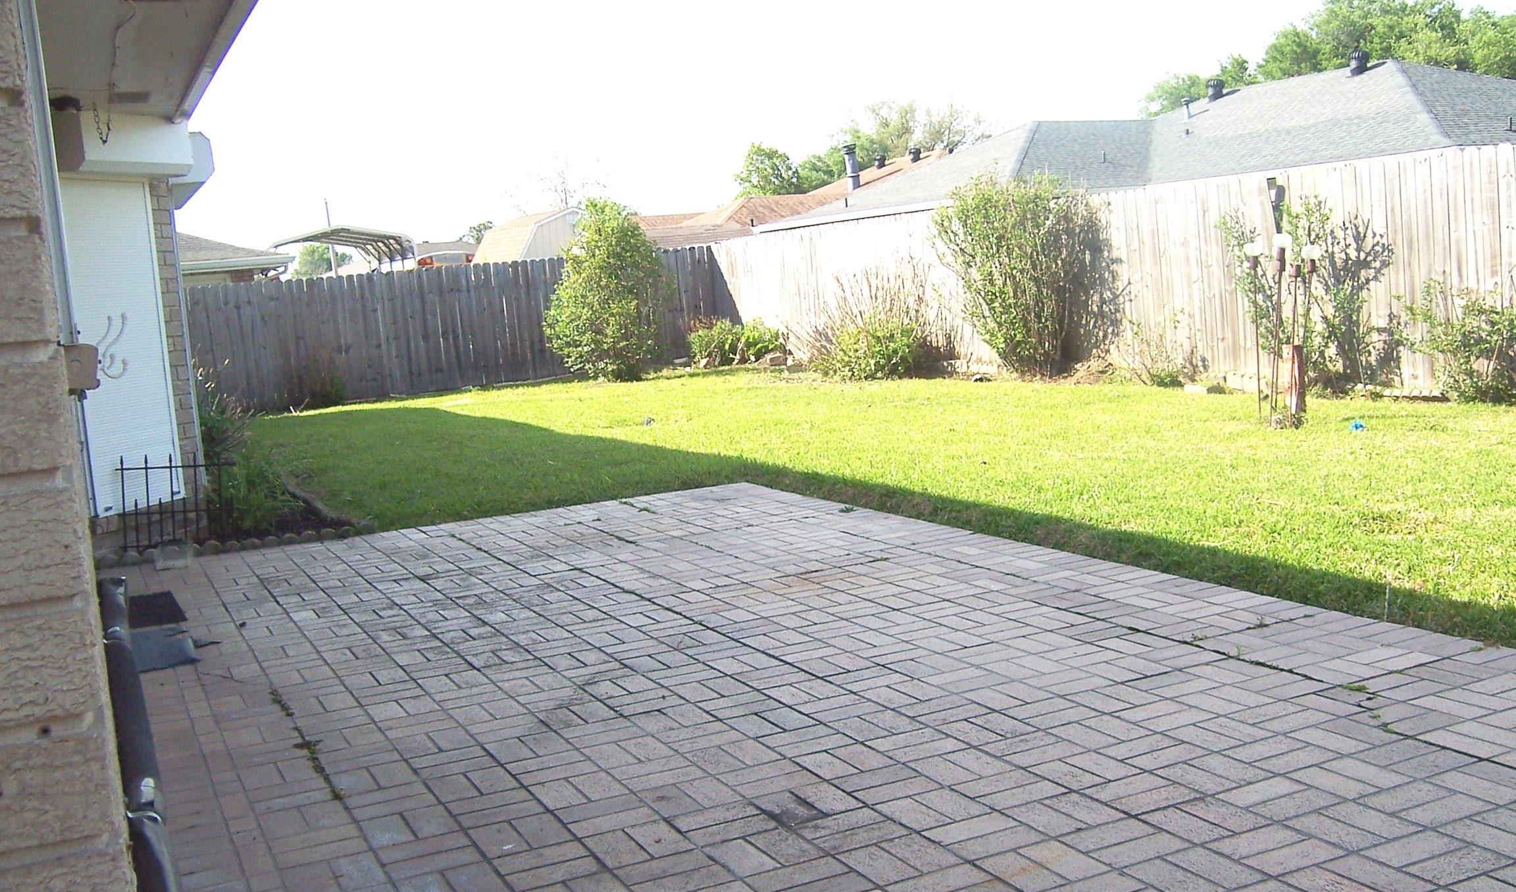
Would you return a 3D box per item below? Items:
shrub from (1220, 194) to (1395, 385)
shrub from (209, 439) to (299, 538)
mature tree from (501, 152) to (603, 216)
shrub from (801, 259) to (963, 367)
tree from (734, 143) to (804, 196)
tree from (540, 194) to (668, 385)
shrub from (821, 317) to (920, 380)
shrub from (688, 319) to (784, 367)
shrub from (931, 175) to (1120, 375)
[{"bbox_3d":[4.472,-1.273,11.900,0.950,1.580,1.400,-7,7,-25],"label":"shrub"},{"bbox_3d":[-2.790,0.233,8.000,0.480,0.520,0.500,-7,7,-25],"label":"shrub"},{"bbox_3d":[-6.544,-6.624,48.319,3.400,6.198,3.600,-7,7,-25],"label":"mature tree"},{"bbox_3d":[1.464,-1.577,17.100,1.200,1.300,1.800,-7,7,-25],"label":"shrub"},{"bbox_3d":[0.672,-7.398,50.319,3.400,6.195,3.600,-7,7,-25],"label":"tree"},{"bbox_3d":[-2.136,-2.237,20.600,1.650,2.500,1.700,-4,6,0],"label":"tree"},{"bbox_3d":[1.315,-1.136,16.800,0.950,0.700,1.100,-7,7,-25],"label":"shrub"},{"bbox_3d":[-0.329,-1.477,20.600,0.900,0.680,1.350,-7,7,-25],"label":"shrub"},{"bbox_3d":[2.754,-1.765,14.900,1.500,2.050,1.800,-7,7,-25],"label":"shrub"}]

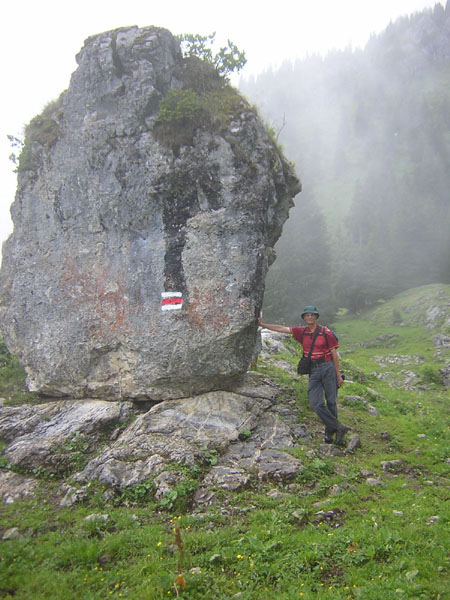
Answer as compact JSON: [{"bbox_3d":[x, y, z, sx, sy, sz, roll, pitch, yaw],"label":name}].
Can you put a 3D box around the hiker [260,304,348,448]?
[{"bbox_3d":[1.000,0.950,7.880,1.100,1.750,0.520,-1,-3,19],"label":"hiker"}]

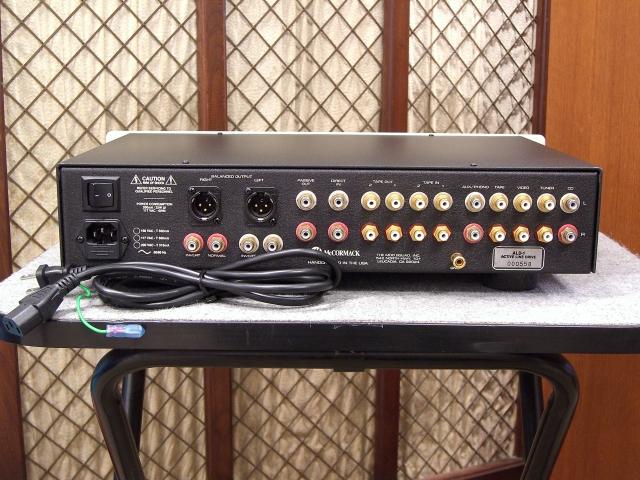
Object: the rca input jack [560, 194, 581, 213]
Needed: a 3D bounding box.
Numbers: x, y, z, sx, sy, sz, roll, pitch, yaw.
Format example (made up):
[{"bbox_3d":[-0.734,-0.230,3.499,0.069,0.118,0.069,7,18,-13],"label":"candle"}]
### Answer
[{"bbox_3d":[0.201,-0.029,0.678,0.016,0.016,0.011,1,12,0],"label":"rca input jack"}]

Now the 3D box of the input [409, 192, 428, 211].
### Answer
[{"bbox_3d":[0.080,-0.030,0.677,0.015,0.015,0.012,1,12,0],"label":"input"}]

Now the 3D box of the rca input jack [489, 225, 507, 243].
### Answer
[{"bbox_3d":[0.143,-0.004,0.678,0.015,0.015,0.013,0,13,-1],"label":"rca input jack"}]

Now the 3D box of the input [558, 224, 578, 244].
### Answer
[{"bbox_3d":[0.199,-0.004,0.679,0.016,0.016,0.011,0,13,-1],"label":"input"}]

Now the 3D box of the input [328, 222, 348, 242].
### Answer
[{"bbox_3d":[0.015,-0.005,0.682,0.016,0.016,0.011,1,12,0],"label":"input"}]

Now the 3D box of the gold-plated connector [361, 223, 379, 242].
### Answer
[{"bbox_3d":[0.040,-0.005,0.677,0.015,0.015,0.013,0,13,-1],"label":"gold-plated connector"}]

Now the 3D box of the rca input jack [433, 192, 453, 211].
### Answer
[{"bbox_3d":[0.099,-0.029,0.677,0.015,0.015,0.012,1,12,0],"label":"rca input jack"}]

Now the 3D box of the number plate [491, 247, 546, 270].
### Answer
[{"bbox_3d":[0.161,0.015,0.688,0.042,0.019,0.002,0,13,-1],"label":"number plate"}]

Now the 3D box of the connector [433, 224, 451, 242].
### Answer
[{"bbox_3d":[0.098,-0.004,0.675,0.015,0.015,0.013,0,12,-1],"label":"connector"}]

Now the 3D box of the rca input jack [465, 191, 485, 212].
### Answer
[{"bbox_3d":[0.123,-0.029,0.671,0.016,0.016,0.011,0,12,-1],"label":"rca input jack"}]

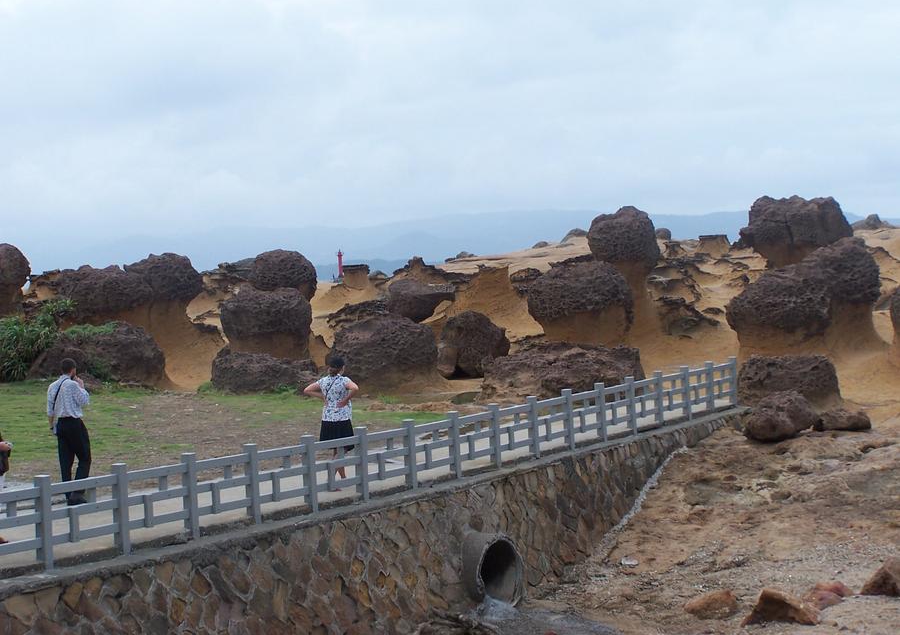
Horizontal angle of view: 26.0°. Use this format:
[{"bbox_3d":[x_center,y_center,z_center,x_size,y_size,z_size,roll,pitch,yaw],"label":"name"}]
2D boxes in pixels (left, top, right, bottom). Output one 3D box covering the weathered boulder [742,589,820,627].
[{"bbox_3d":[4.055,3.569,24.000,0.940,0.450,0.620,-3,1,0],"label":"weathered boulder"}]

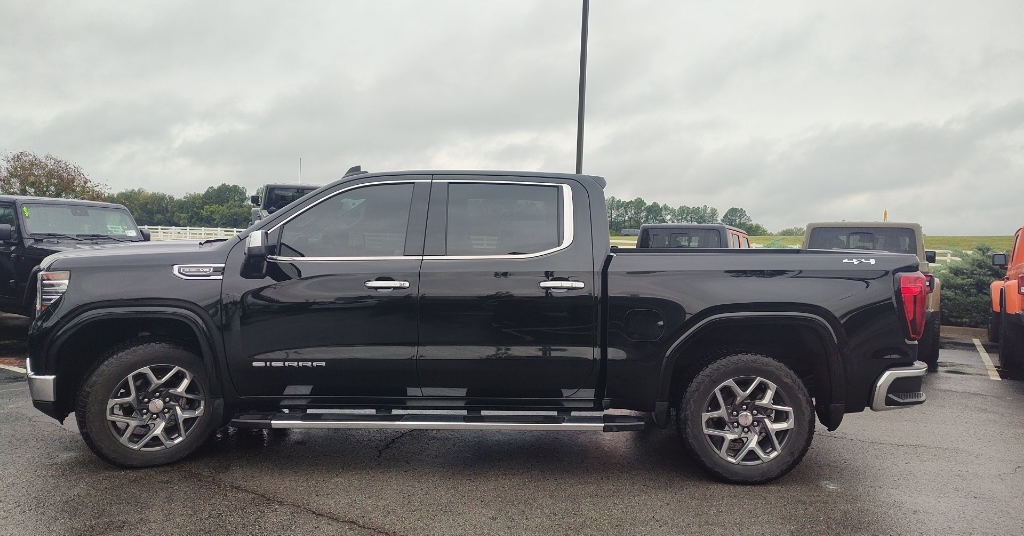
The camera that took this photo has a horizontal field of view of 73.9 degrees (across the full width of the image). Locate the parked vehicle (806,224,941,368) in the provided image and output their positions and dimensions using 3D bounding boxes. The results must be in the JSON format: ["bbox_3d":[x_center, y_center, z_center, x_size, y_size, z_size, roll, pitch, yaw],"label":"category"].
[{"bbox_3d":[5.239,0.302,10.234,1.900,1.890,5.450,2,2,28],"label":"parked vehicle"}]

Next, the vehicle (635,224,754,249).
[{"bbox_3d":[3.072,0.220,11.309,1.900,1.880,5.450,2,2,28],"label":"vehicle"}]

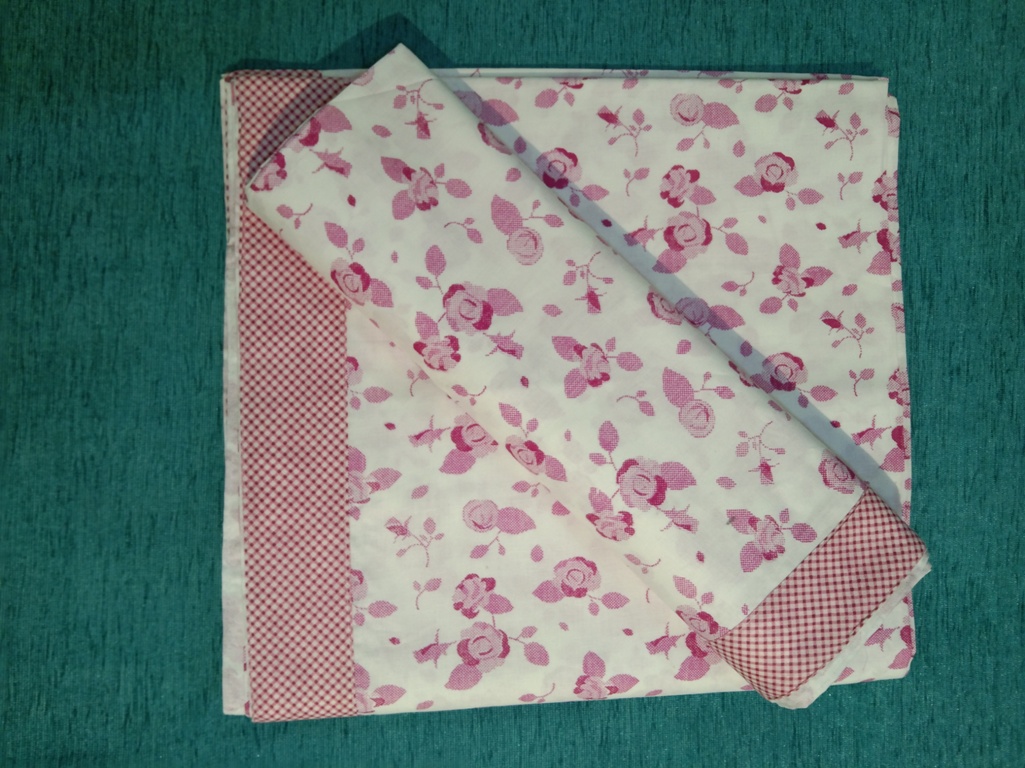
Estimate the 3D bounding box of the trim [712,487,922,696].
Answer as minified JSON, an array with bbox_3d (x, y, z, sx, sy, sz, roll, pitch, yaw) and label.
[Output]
[{"bbox_3d":[0.277,0.191,0.837,0.195,0.020,0.077,-44,89,-1],"label":"trim"}]

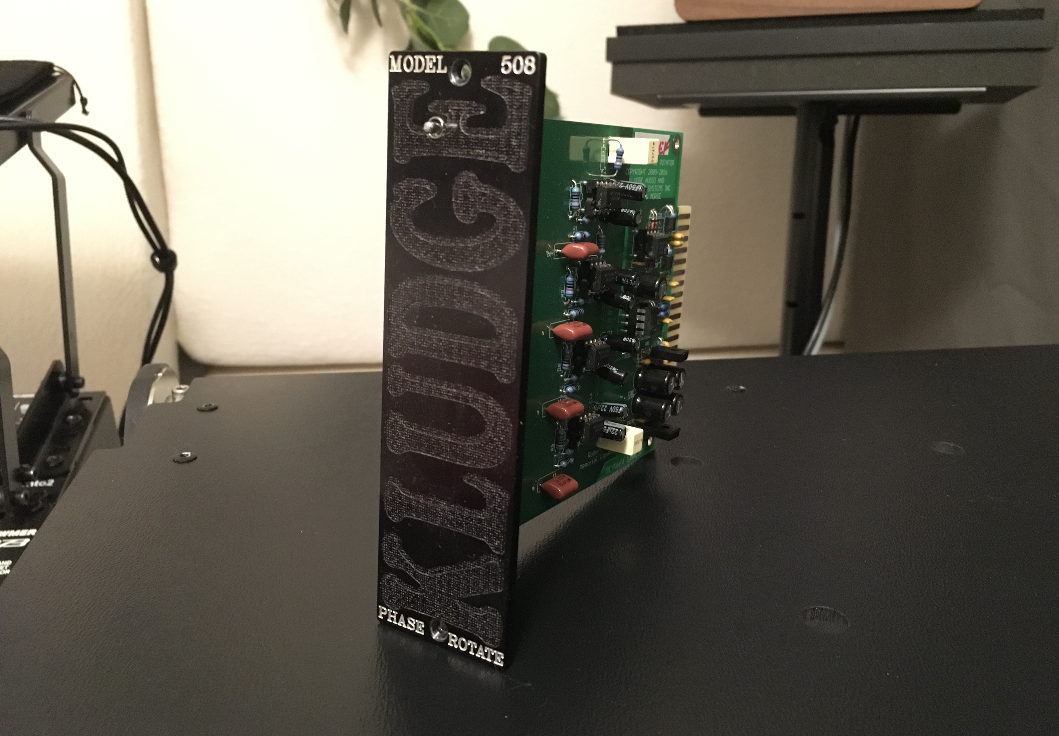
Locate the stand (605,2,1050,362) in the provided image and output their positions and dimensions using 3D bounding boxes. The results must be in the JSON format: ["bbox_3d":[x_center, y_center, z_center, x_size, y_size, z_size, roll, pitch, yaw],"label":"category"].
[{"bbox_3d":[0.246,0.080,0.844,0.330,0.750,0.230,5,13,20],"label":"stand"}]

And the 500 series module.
[{"bbox_3d":[0.018,-0.011,0.251,0.038,0.133,0.160,12,16,29],"label":"500 series module"}]

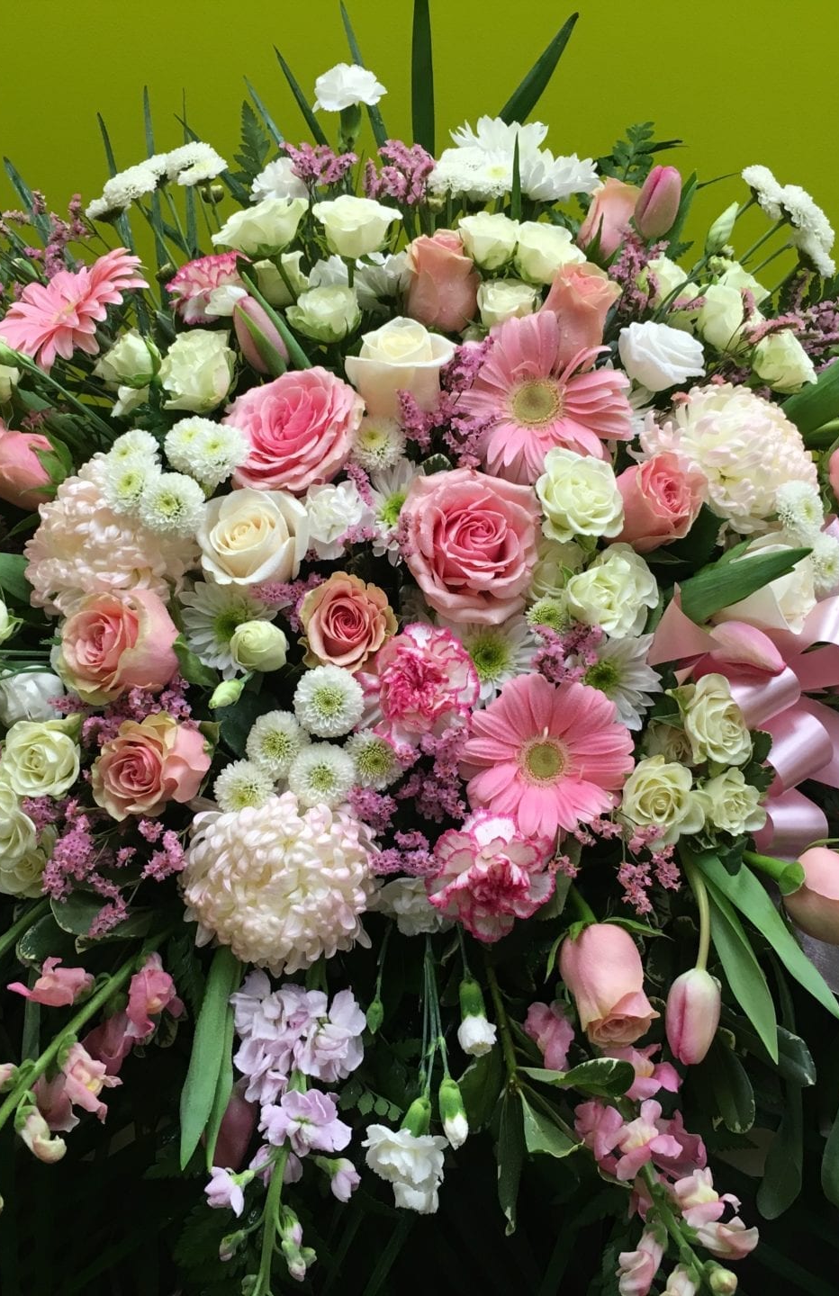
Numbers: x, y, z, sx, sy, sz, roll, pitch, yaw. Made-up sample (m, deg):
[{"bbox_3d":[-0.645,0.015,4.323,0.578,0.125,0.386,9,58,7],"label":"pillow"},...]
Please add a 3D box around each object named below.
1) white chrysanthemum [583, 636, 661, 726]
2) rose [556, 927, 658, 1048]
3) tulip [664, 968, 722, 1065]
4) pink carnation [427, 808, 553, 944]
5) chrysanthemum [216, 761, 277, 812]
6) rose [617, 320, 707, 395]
[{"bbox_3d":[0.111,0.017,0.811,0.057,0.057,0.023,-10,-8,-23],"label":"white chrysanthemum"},{"bbox_3d":[0.102,0.183,0.785,0.051,0.050,0.064,-16,59,4],"label":"rose"},{"bbox_3d":[0.151,0.204,0.800,0.029,0.054,0.029,3,2,0],"label":"tulip"},{"bbox_3d":[0.038,0.123,0.785,0.069,0.069,0.047,0,3,-2],"label":"pink carnation"},{"bbox_3d":[-0.099,0.079,0.825,0.037,0.035,0.027,5,-13,13],"label":"chrysanthemum"},{"bbox_3d":[0.151,-0.180,0.900,0.054,0.042,0.054,30,45,0],"label":"rose"}]

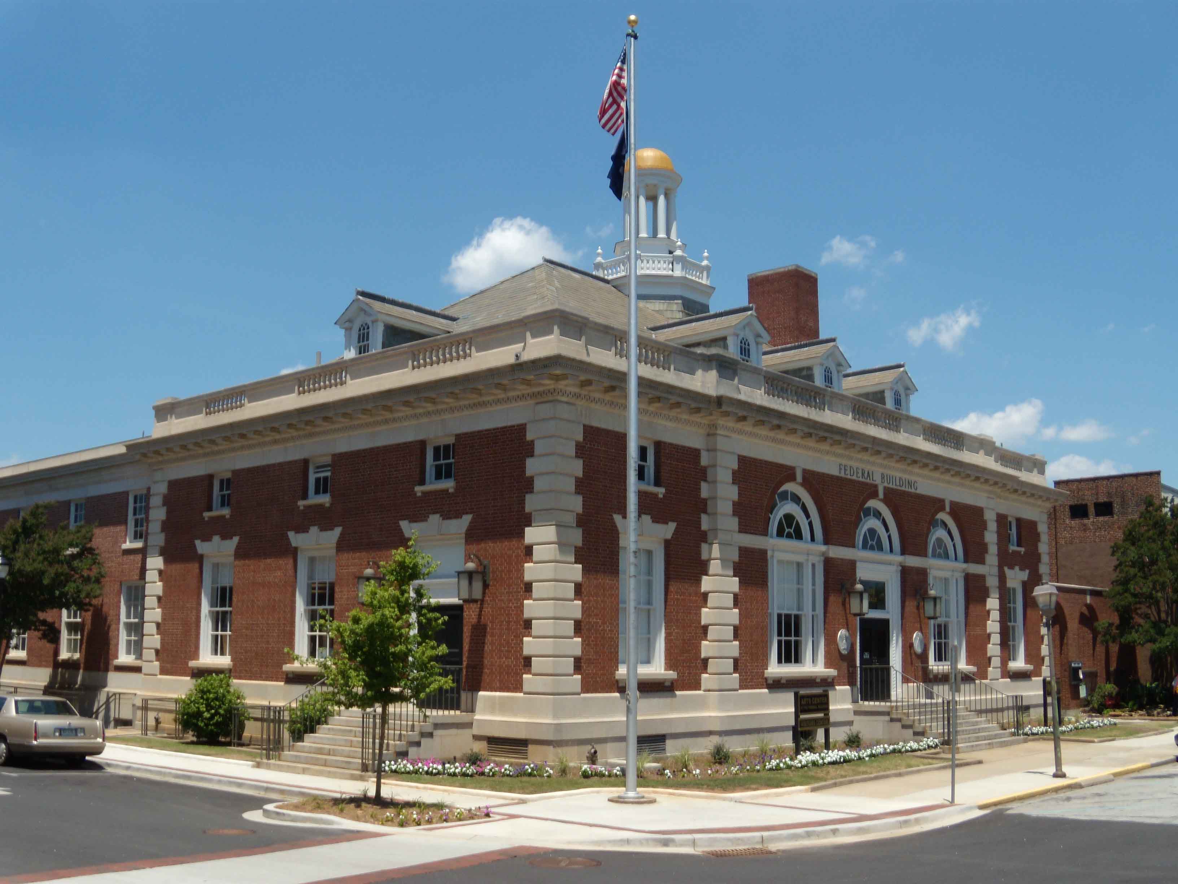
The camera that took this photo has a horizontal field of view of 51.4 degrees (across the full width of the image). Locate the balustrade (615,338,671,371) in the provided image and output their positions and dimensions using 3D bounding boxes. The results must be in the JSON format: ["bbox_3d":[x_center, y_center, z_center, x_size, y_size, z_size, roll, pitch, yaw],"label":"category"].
[{"bbox_3d":[1.106,-1.781,24.746,0.240,0.420,1.800,-8,-13,41],"label":"balustrade"}]

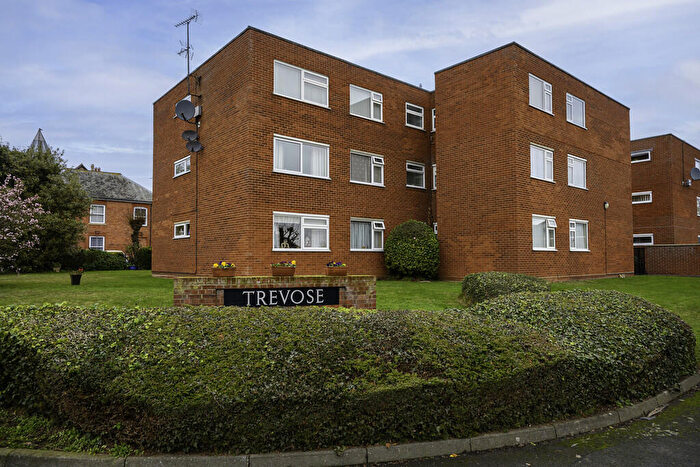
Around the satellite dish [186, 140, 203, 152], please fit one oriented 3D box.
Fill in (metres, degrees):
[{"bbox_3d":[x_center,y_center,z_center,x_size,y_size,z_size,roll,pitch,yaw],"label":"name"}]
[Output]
[{"bbox_3d":[-5.764,-3.218,17.300,0.570,0.430,0.330,0,-3,-7],"label":"satellite dish"}]

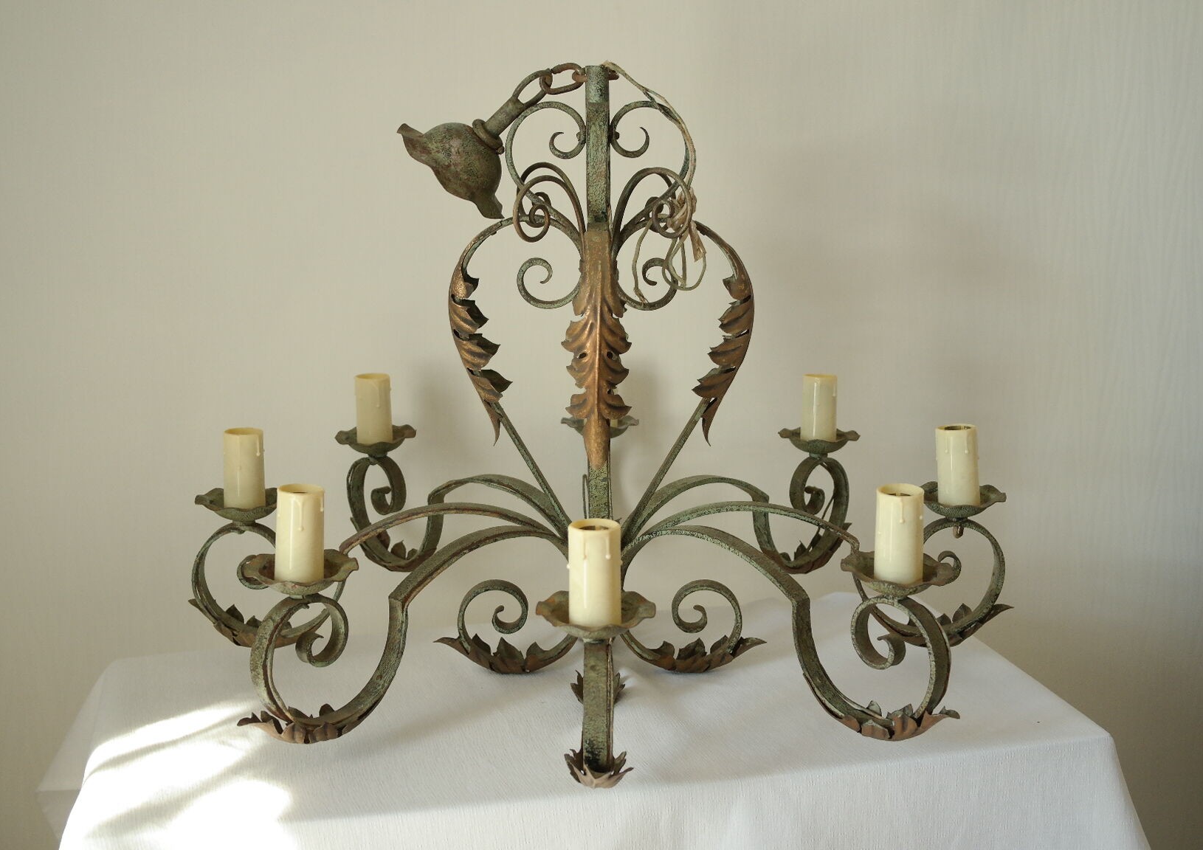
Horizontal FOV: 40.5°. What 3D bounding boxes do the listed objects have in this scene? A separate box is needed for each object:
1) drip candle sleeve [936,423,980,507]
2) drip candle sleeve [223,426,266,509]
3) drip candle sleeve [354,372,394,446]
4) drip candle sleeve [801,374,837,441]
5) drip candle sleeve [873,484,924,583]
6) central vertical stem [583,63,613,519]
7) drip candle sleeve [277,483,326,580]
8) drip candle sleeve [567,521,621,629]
[{"bbox_3d":[0.264,0.032,1.206,0.030,0.062,0.030,-4,12,1],"label":"drip candle sleeve"},{"bbox_3d":[-0.264,0.035,1.207,0.030,0.062,0.030,2,12,0],"label":"drip candle sleeve"},{"bbox_3d":[-0.194,-0.010,1.389,0.030,0.062,0.030,0,12,0],"label":"drip candle sleeve"},{"bbox_3d":[0.186,-0.011,1.389,0.030,0.062,0.030,-1,12,0],"label":"drip candle sleeve"},{"bbox_3d":[0.188,0.071,1.024,0.030,0.062,0.030,-1,12,0],"label":"drip candle sleeve"},{"bbox_3d":[-0.003,-0.076,1.183,0.017,0.361,0.017,0,13,0],"label":"central vertical stem"},{"bbox_3d":[-0.189,0.070,1.025,0.030,0.062,0.030,3,12,-1],"label":"drip candle sleeve"},{"bbox_3d":[-0.004,0.088,0.949,0.030,0.062,0.030,0,12,0],"label":"drip candle sleeve"}]

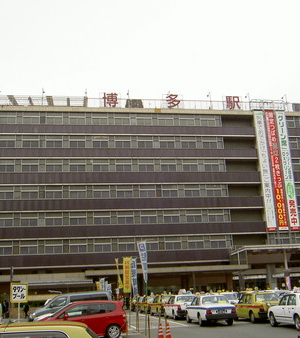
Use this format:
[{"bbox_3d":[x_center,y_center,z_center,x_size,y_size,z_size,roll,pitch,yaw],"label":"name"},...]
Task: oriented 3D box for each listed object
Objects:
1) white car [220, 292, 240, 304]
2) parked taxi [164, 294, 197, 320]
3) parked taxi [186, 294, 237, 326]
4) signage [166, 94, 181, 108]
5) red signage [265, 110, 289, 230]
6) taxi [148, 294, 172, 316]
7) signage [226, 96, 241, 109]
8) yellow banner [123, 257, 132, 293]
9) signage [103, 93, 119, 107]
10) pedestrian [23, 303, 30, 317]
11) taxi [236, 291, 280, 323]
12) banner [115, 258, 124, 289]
[{"bbox_3d":[5.997,9.896,32.680,1.700,1.470,4.690,0,-16,-8],"label":"white car"},{"bbox_3d":[2.126,9.055,29.118,1.700,1.490,4.690,0,-16,-9],"label":"parked taxi"},{"bbox_3d":[3.172,7.585,23.832,1.700,1.480,4.650,0,-16,-9],"label":"parked taxi"},{"bbox_3d":[3.512,-9.960,65.248,2.200,2.150,0.300,0,-16,-9],"label":"signage"},{"bbox_3d":[18.925,-0.110,66.373,1.516,18.570,0.150,0,-16,-9],"label":"red signage"},{"bbox_3d":[1.254,10.358,33.645,1.700,1.480,4.690,1,-16,-11],"label":"taxi"},{"bbox_3d":[12.585,-9.932,66.647,2.200,2.150,0.300,0,-16,-9],"label":"signage"},{"bbox_3d":[-1.206,5.692,23.700,0.480,1.820,0.060,-8,-17,19],"label":"yellow banner"},{"bbox_3d":[-5.993,-10.534,67.305,2.353,2.323,0.300,0,-16,-9],"label":"signage"},{"bbox_3d":[-11.493,13.129,41.117,0.500,1.580,0.380,0,-16,-8],"label":"pedestrian"},{"bbox_3d":[5.746,7.343,23.531,1.700,1.500,4.690,0,-16,-8],"label":"taxi"},{"bbox_3d":[-1.738,5.967,25.200,0.450,1.750,0.100,-8,-17,19],"label":"banner"}]

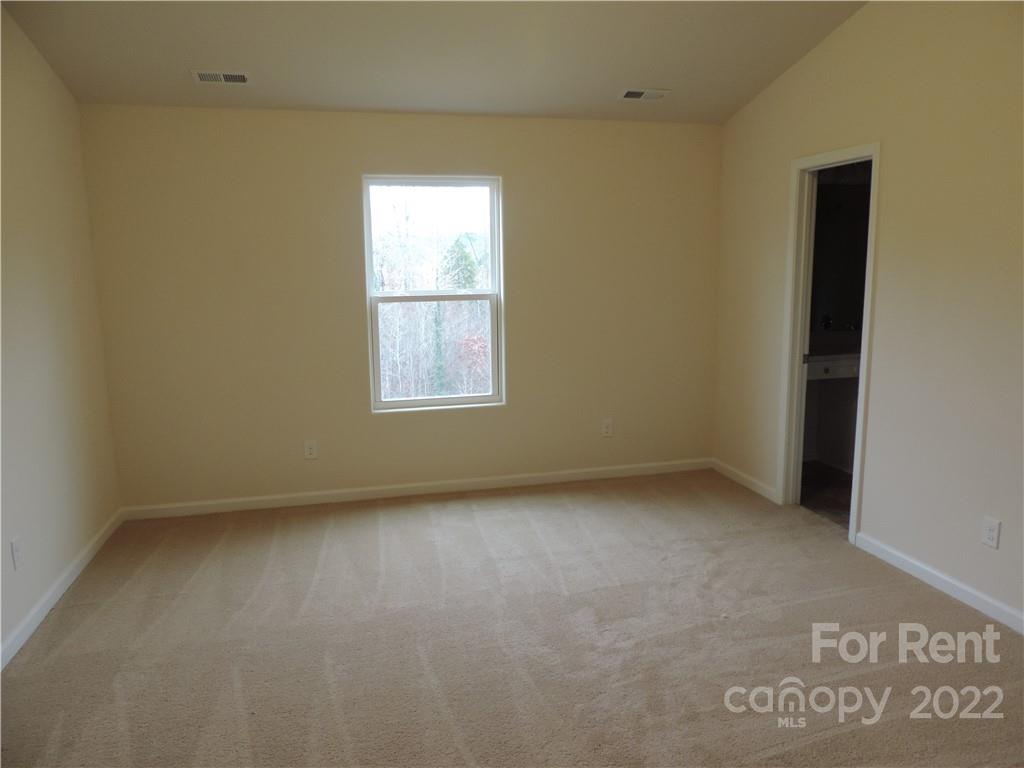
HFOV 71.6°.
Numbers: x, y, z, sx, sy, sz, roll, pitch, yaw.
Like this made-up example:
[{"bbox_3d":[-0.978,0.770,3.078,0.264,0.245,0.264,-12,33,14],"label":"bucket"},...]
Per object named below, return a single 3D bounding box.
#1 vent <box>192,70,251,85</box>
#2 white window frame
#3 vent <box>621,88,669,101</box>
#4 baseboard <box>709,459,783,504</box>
[{"bbox_3d":[-1.560,-1.637,3.816,0.280,0.018,0.135,-3,-4,-13],"label":"vent"},{"bbox_3d":[-0.498,-0.583,4.651,0.878,1.486,0.100,-3,10,-13],"label":"white window frame"},{"bbox_3d":[0.830,-1.772,4.367,0.280,0.018,0.135,-3,-4,-13],"label":"vent"},{"bbox_3d":[1.591,0.655,4.881,0.015,0.080,0.829,-3,10,-13],"label":"baseboard"}]

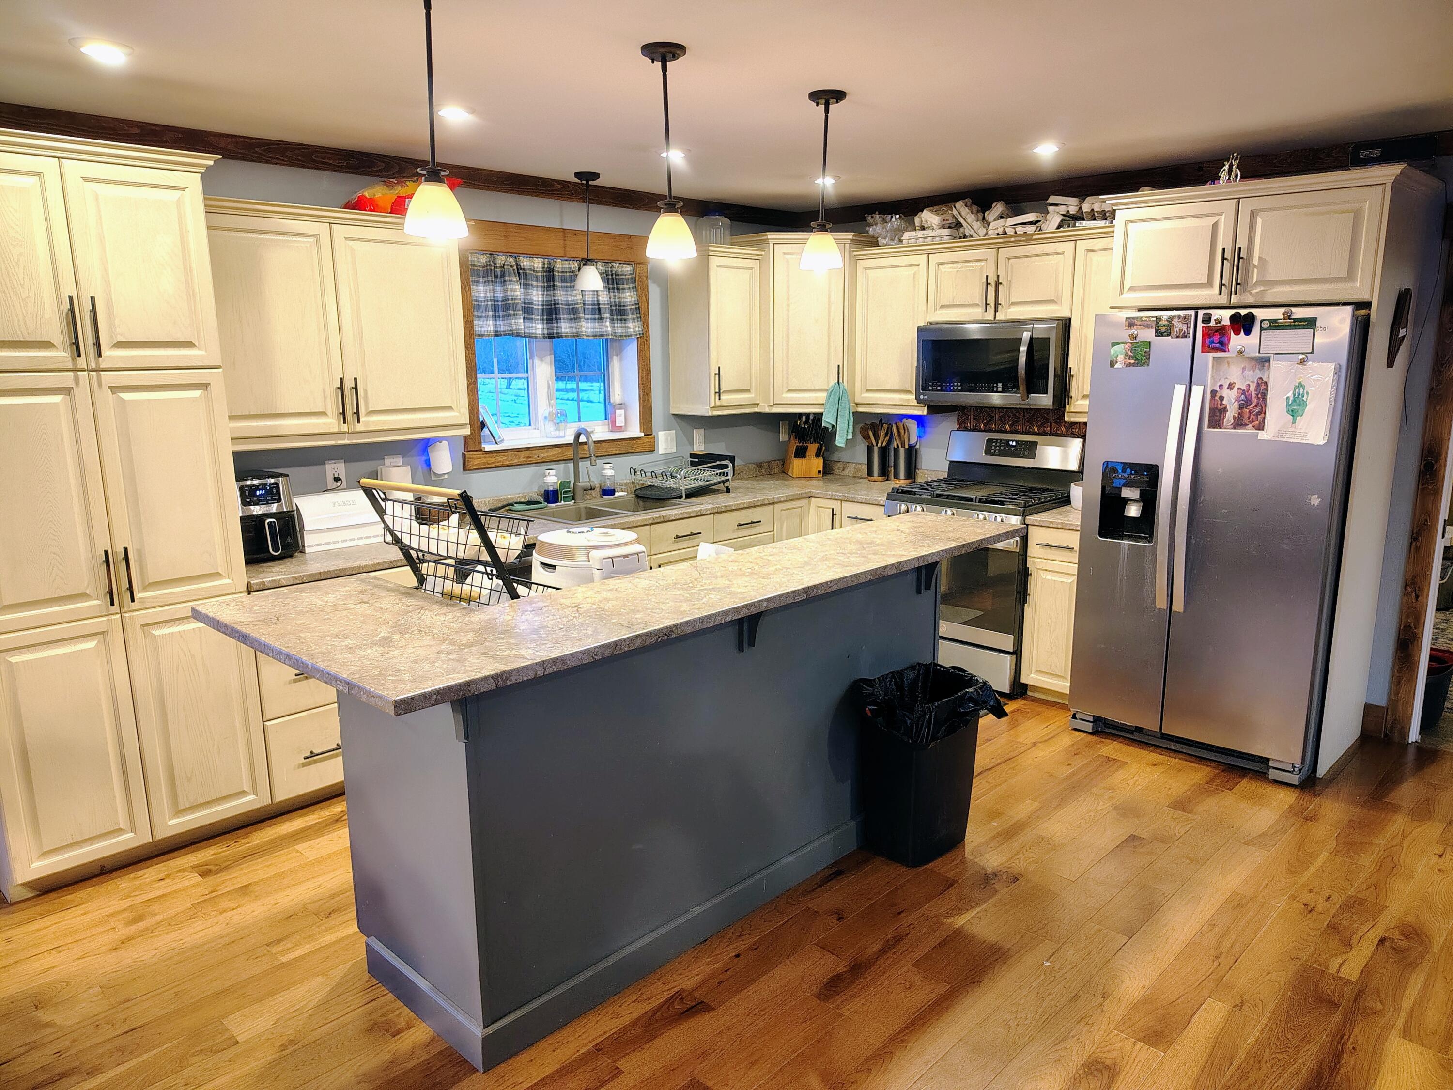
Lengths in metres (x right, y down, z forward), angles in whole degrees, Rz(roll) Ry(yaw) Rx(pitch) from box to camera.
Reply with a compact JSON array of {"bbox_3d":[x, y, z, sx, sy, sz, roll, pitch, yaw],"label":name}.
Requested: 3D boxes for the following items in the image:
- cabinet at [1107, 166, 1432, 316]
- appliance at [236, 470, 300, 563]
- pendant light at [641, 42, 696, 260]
[{"bbox_3d":[2.173,-1.194,4.082,1.040,0.450,0.691,10,15,42],"label":"cabinet"},{"bbox_3d":[-1.766,-0.112,3.748,0.355,0.310,0.270,10,15,42],"label":"appliance"},{"bbox_3d":[-0.166,-1.059,2.747,0.142,0.545,0.142,-1,11,-1],"label":"pendant light"}]

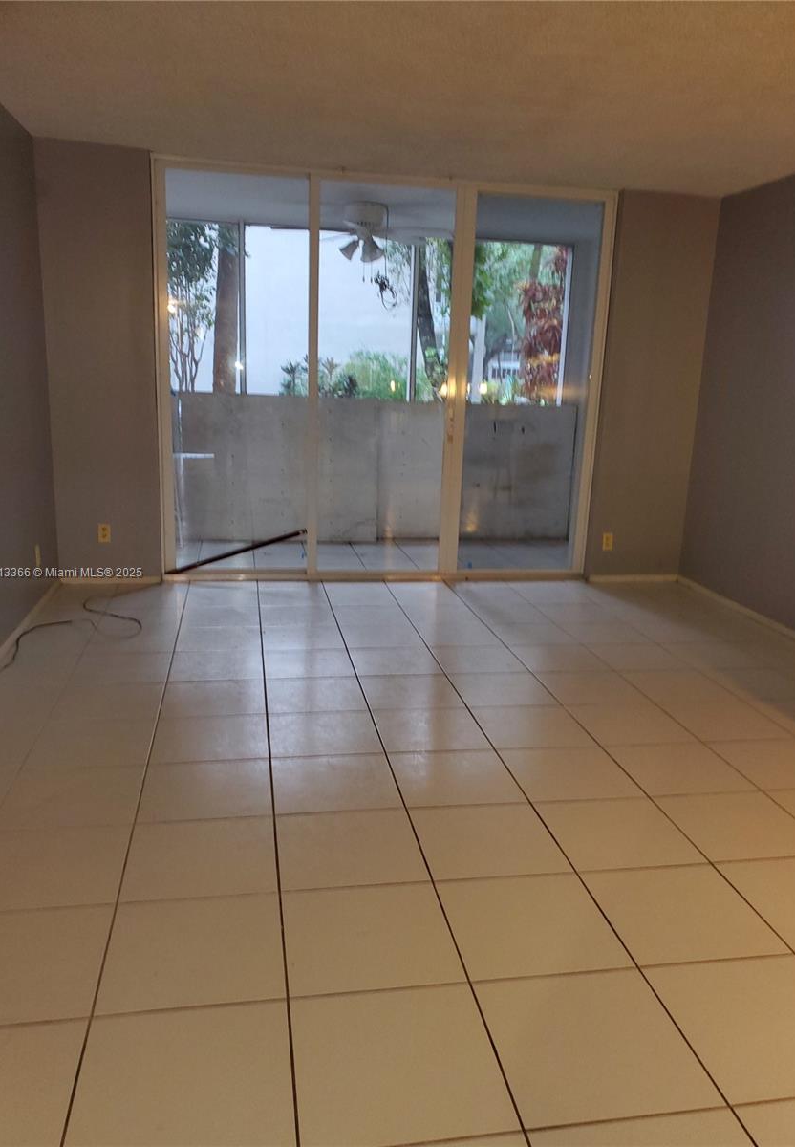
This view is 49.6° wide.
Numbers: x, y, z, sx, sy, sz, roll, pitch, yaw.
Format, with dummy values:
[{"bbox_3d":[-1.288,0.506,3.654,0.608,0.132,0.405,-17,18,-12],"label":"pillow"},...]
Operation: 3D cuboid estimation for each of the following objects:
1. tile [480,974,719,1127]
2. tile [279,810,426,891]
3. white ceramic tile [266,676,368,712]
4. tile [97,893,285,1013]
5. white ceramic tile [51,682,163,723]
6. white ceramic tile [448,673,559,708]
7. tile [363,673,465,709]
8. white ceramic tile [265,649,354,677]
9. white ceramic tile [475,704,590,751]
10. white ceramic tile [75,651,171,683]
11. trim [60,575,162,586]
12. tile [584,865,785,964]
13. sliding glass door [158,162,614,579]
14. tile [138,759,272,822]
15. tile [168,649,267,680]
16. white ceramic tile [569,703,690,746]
[{"bbox_3d":[0.398,0.973,1.791,0.395,0.010,0.382,0,14,-10],"label":"tile"},{"bbox_3d":[-0.139,0.788,2.470,0.395,0.010,0.382,0,14,-10],"label":"tile"},{"bbox_3d":[-0.345,0.513,3.612,0.400,0.010,0.394,0,14,-10],"label":"white ceramic tile"},{"bbox_3d":[-0.475,0.888,2.037,0.400,0.010,0.390,0,14,-10],"label":"tile"},{"bbox_3d":[-1.144,0.512,3.439,0.402,0.010,0.394,0,14,-10],"label":"white ceramic tile"},{"bbox_3d":[0.458,0.508,3.731,0.402,0.010,0.394,0,14,-10],"label":"white ceramic tile"},{"bbox_3d":[0.056,0.510,3.671,0.395,0.010,0.382,0,14,-10],"label":"tile"},{"bbox_3d":[-0.413,0.420,3.991,0.400,0.010,0.394,0,14,-10],"label":"white ceramic tile"},{"bbox_3d":[0.526,0.600,3.357,0.402,0.010,0.394,0,14,-10],"label":"white ceramic tile"},{"bbox_3d":[-1.212,0.420,3.813,0.402,0.010,0.394,0,14,-10],"label":"white ceramic tile"},{"bbox_3d":[-1.741,0.036,5.250,0.592,0.050,0.013,0,14,-10],"label":"trim"},{"bbox_3d":[0.732,0.880,2.242,0.400,0.010,0.394,0,14,-10],"label":"tile"},{"bbox_3d":[-0.052,-1.141,5.326,2.740,2.400,0.120,0,14,-10],"label":"sliding glass door"},{"bbox_3d":[-0.610,0.698,2.782,0.400,0.010,0.394,0,14,-10],"label":"tile"},{"bbox_3d":[-0.819,0.421,3.927,0.400,0.010,0.390,0,14,-10],"label":"tile"},{"bbox_3d":[0.928,0.602,3.450,0.400,0.010,0.394,0,14,-10],"label":"white ceramic tile"}]

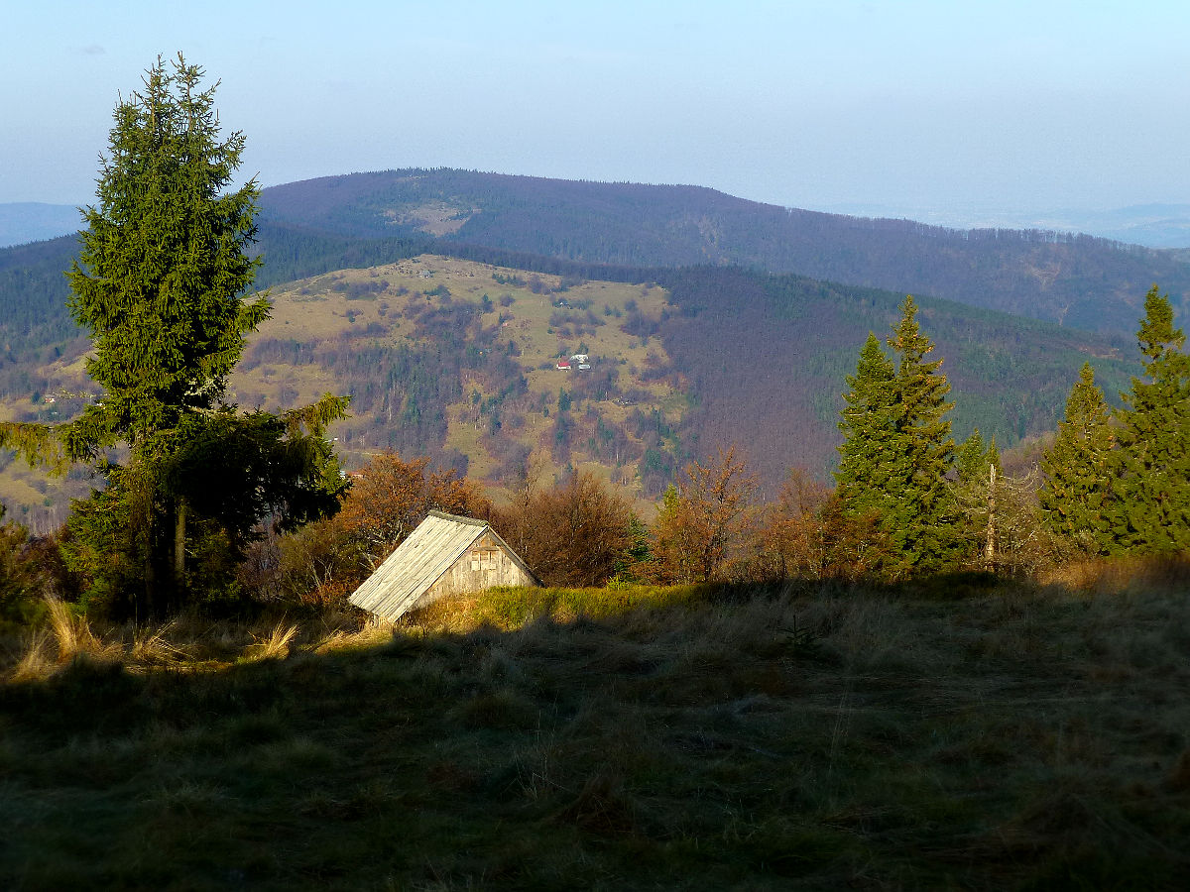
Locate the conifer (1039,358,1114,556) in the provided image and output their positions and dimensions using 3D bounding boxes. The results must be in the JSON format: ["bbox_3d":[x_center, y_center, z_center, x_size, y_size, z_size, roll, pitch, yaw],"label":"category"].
[{"bbox_3d":[14.273,0.516,70.325,2.700,6.000,2.700,0,6,0],"label":"conifer"}]

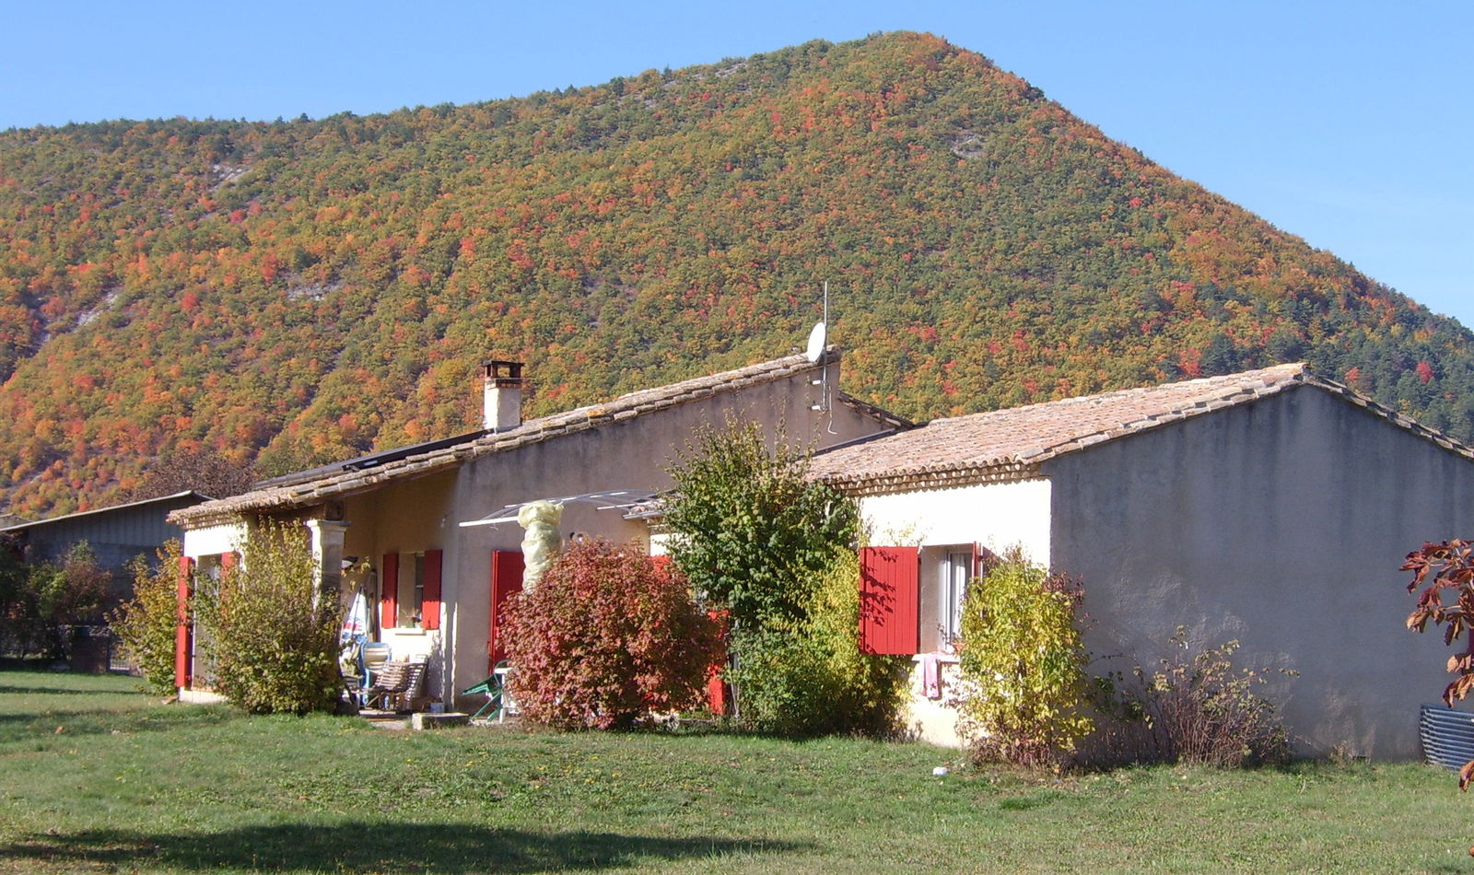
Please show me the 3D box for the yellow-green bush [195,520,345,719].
[{"bbox_3d":[-6.301,2.412,26.300,1.750,2.613,1.850,4,-6,-30],"label":"yellow-green bush"}]

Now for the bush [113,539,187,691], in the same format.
[{"bbox_3d":[-9.885,3.027,33.000,1.250,2.619,1.350,4,-6,-30],"label":"bush"}]

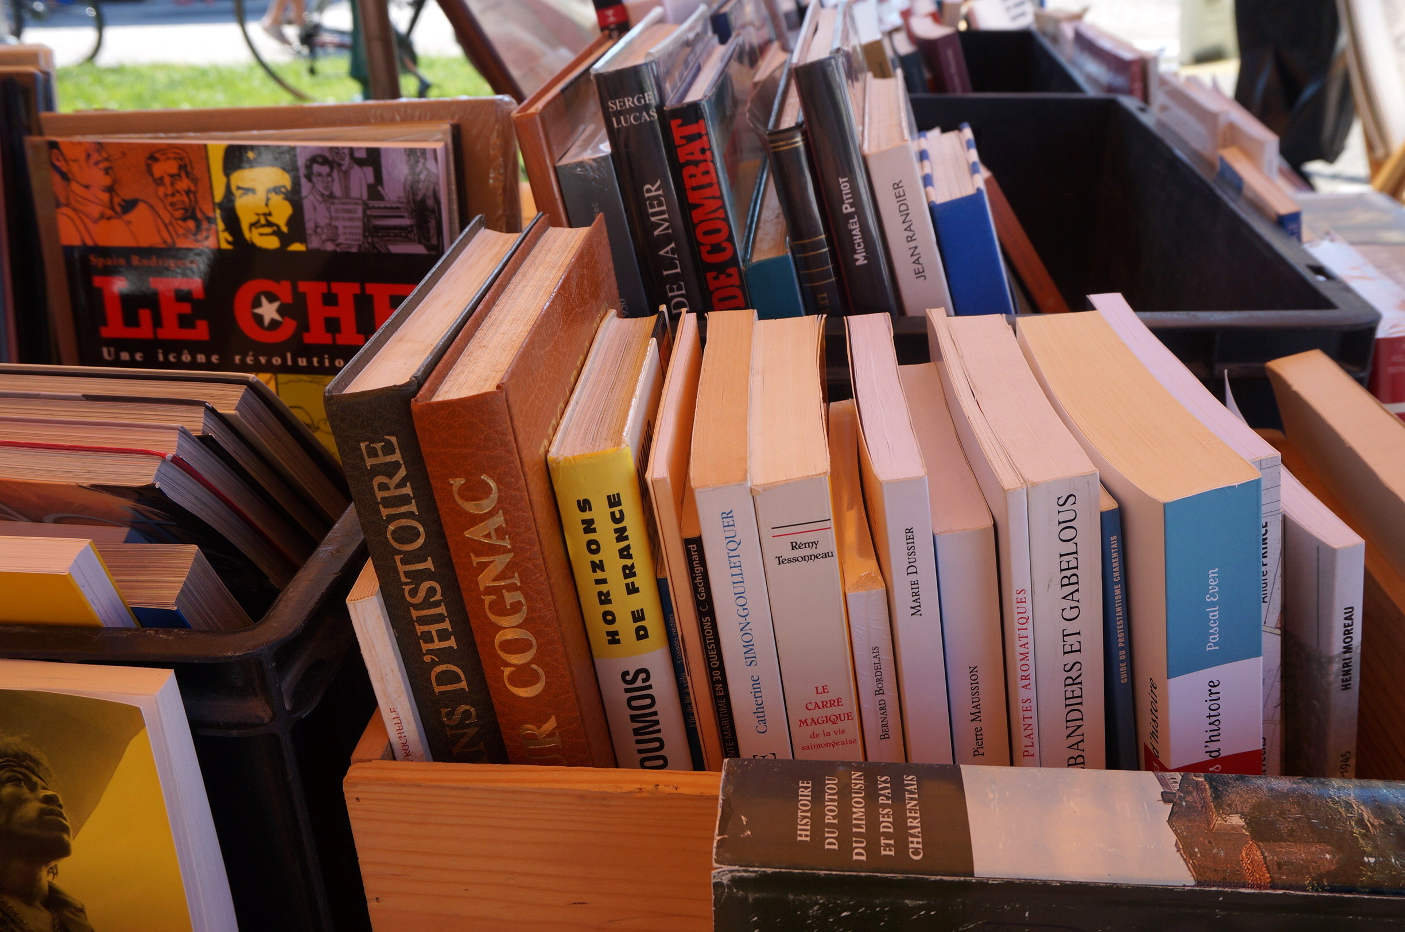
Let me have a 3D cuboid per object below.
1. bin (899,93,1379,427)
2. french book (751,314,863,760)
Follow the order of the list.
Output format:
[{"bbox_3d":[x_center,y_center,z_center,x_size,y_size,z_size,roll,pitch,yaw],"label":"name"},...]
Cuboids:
[{"bbox_3d":[0.162,-0.143,1.015,0.493,0.200,0.587,1,30,1],"label":"bin"},{"bbox_3d":[0.056,0.067,0.580,0.030,0.234,0.159,-6,29,7],"label":"french book"}]

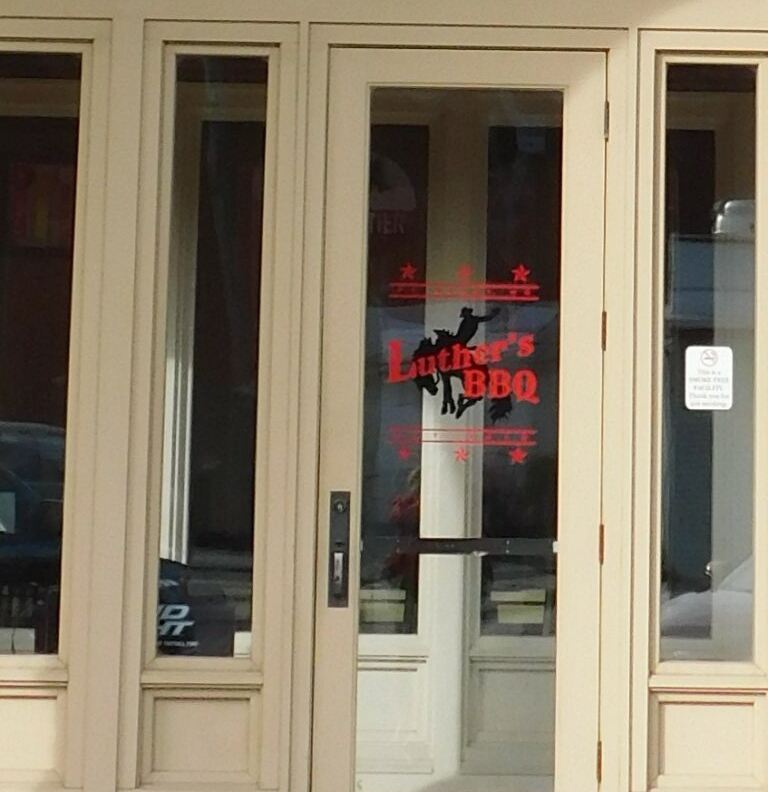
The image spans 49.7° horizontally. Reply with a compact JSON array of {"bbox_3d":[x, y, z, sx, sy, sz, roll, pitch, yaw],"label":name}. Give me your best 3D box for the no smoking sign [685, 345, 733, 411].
[{"bbox_3d":[1.030,-0.056,2.625,0.152,0.202,0.008,1,-2,0],"label":"no smoking sign"}]

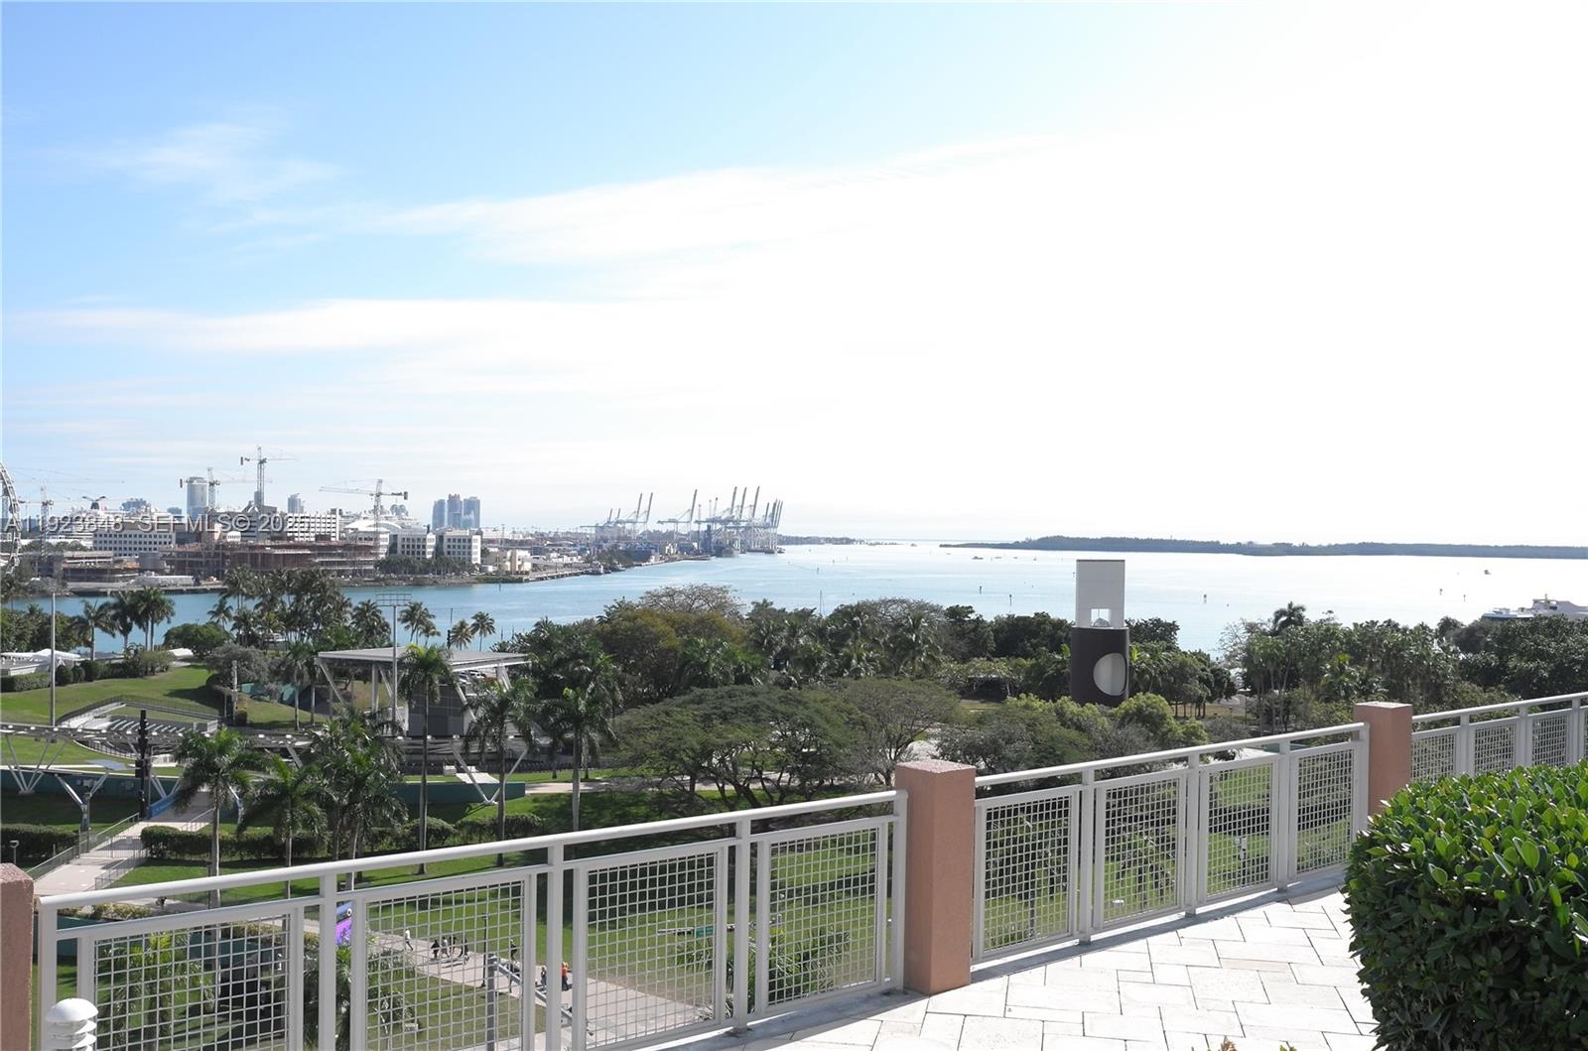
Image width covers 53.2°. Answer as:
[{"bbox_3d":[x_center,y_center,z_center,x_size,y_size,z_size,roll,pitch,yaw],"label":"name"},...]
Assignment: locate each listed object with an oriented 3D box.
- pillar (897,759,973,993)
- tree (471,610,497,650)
[{"bbox_3d":[0.745,1.883,8.527,0.305,1.170,0.305,1,0,-43],"label":"pillar"},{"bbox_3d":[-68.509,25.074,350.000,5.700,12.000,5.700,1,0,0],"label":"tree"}]

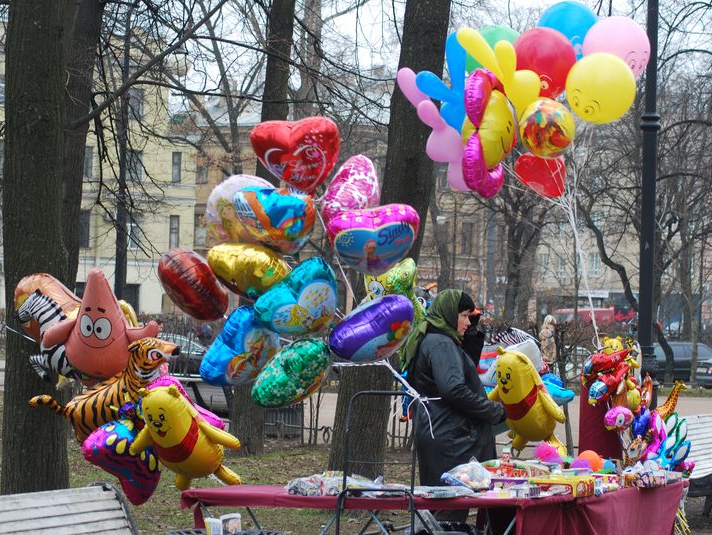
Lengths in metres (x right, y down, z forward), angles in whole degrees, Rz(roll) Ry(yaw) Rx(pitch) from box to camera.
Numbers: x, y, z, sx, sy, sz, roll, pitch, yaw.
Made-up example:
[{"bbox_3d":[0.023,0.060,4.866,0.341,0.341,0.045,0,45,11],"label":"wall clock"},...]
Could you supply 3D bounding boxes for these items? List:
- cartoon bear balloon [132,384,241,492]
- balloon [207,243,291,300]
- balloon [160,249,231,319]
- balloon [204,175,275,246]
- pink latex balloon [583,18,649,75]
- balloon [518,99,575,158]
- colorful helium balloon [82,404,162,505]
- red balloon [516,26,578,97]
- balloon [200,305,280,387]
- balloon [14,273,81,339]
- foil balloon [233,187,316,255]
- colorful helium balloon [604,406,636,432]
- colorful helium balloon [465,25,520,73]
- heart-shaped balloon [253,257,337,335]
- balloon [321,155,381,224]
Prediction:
[{"bbox_3d":[-0.765,0.772,10.600,0.460,0.540,0.280,-29,4,30],"label":"cartoon bear balloon"},{"bbox_3d":[-0.497,0.032,10.700,0.400,0.200,0.360,21,-35,0],"label":"balloon"},{"bbox_3d":[-0.758,0.079,10.900,0.230,0.390,0.400,-35,7,-27],"label":"balloon"},{"bbox_3d":[-0.511,-0.252,10.900,0.400,0.370,0.200,-11,22,9],"label":"balloon"},{"bbox_3d":[1.227,-1.022,11.000,0.315,0.340,0.315,0,12,0],"label":"pink latex balloon"},{"bbox_3d":[0.881,-0.643,10.800,0.255,0.270,0.250,0,-2,6],"label":"balloon"},{"bbox_3d":[-1.071,0.856,10.800,0.420,0.450,0.180,-35,10,22],"label":"colorful helium balloon"},{"bbox_3d":[0.884,-0.959,10.900,0.295,0.335,0.295,0,12,0],"label":"red balloon"},{"bbox_3d":[-0.506,0.368,10.600,0.370,0.400,0.200,37,0,-42],"label":"balloon"},{"bbox_3d":[-1.425,0.207,11.000,0.400,0.380,0.200,-8,15,18],"label":"balloon"},{"bbox_3d":[-0.380,-0.215,10.900,0.410,0.360,0.200,0,24,-13],"label":"foil balloon"},{"bbox_3d":[1.218,0.703,10.800,0.140,0.125,0.100,1,-2,-15],"label":"colorful helium balloon"},{"bbox_3d":[0.668,-1.008,11.100,0.290,0.325,0.290,1,-1,0],"label":"colorful helium balloon"},{"bbox_3d":[-0.263,0.139,10.500,0.410,0.370,0.200,-29,38,0],"label":"heart-shaped balloon"},{"bbox_3d":[-0.016,-0.345,10.900,0.200,0.390,0.360,44,0,42],"label":"balloon"}]

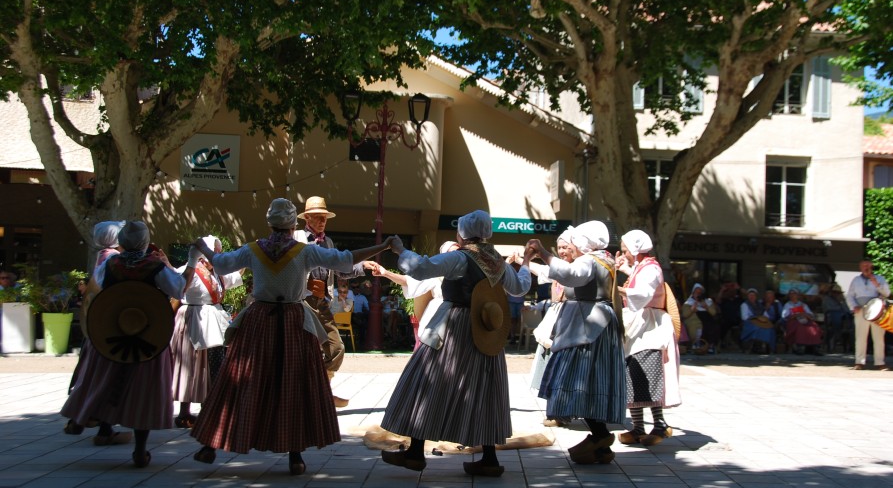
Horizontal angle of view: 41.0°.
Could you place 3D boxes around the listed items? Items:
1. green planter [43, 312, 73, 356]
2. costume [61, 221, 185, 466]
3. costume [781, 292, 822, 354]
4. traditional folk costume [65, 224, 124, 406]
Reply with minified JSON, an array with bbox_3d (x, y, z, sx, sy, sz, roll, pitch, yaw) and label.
[{"bbox_3d":[-6.388,1.486,19.600,0.480,0.700,0.480,1,-2,0],"label":"green planter"},{"bbox_3d":[-2.077,0.631,7.650,0.750,1.550,0.680,2,-2,-14],"label":"costume"},{"bbox_3d":[6.425,1.421,21.600,0.730,1.170,0.750,1,-2,3],"label":"costume"},{"bbox_3d":[-2.407,0.574,8.400,0.620,1.500,0.600,2,-3,-9],"label":"traditional folk costume"}]

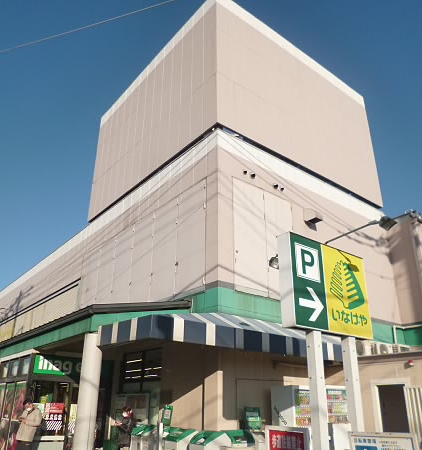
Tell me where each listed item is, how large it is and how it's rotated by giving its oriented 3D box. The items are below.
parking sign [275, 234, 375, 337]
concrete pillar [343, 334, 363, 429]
[{"bbox_3d":[1.847,1.026,6.616,1.900,1.400,0.247,18,-29,-34],"label":"parking sign"},{"bbox_3d":[2.139,2.925,6.051,0.145,2.523,0.145,18,-29,-34],"label":"concrete pillar"}]

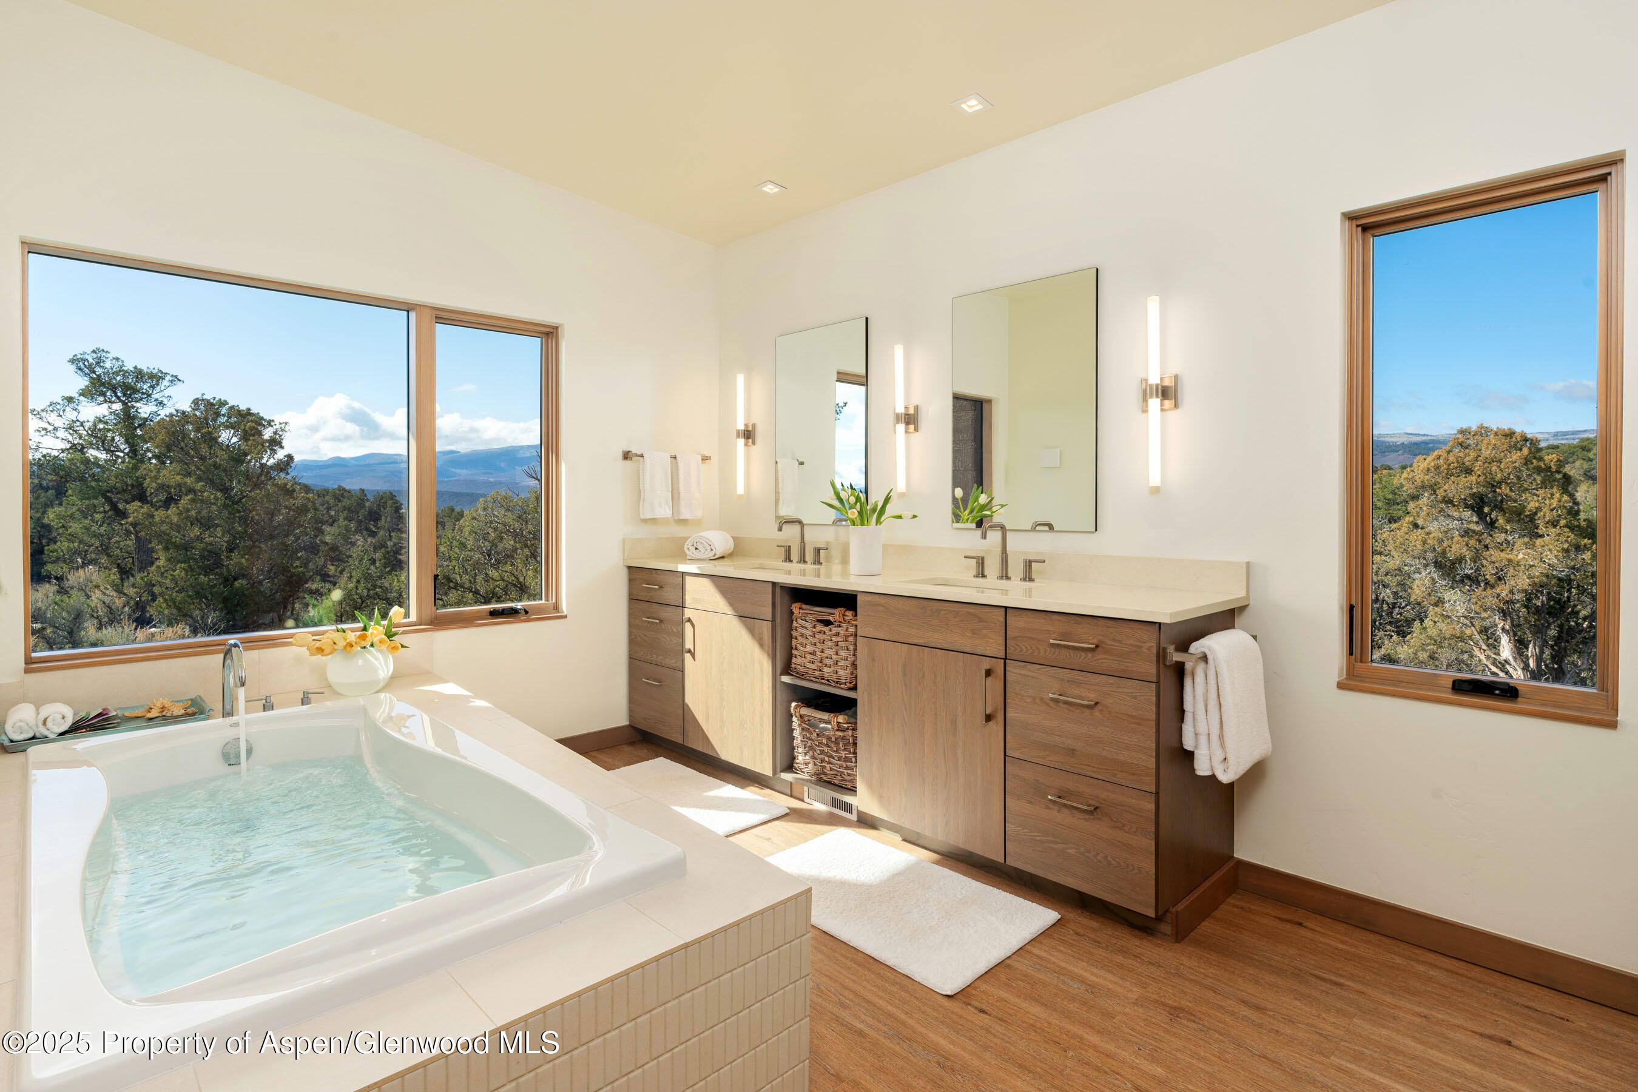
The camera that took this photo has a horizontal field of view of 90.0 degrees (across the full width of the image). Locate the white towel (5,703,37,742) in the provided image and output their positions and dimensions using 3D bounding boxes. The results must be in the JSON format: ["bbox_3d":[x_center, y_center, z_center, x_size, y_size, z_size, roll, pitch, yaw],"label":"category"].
[{"bbox_3d":[-2.355,0.528,2.418,0.070,0.075,0.150,-2,3,-43],"label":"white towel"}]

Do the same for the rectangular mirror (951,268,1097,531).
[{"bbox_3d":[0.746,-0.507,3.028,0.025,0.905,0.605,-3,4,-44],"label":"rectangular mirror"}]

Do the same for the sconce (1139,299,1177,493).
[{"bbox_3d":[1.083,-0.487,2.634,0.095,0.615,0.115,-3,4,-44],"label":"sconce"}]

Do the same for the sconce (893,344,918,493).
[{"bbox_3d":[0.346,-0.522,3.386,0.095,0.610,0.115,-3,4,-44],"label":"sconce"}]

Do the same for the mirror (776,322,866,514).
[{"bbox_3d":[0.005,-0.547,3.784,0.025,0.900,0.595,-3,4,-44],"label":"mirror"}]

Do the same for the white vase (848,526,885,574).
[{"bbox_3d":[0.191,0.016,3.254,0.141,0.192,0.141,0,2,0],"label":"white vase"}]

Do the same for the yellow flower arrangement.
[{"bbox_3d":[-1.679,0.314,2.959,0.330,0.175,0.240,-3,4,-44],"label":"yellow flower arrangement"}]

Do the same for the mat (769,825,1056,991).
[{"bbox_3d":[0.199,1.064,2.506,0.540,0.025,0.885,-3,4,-44],"label":"mat"}]

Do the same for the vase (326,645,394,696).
[{"bbox_3d":[-1.680,0.458,3.003,0.212,0.175,0.212,-2,3,-43],"label":"vase"}]

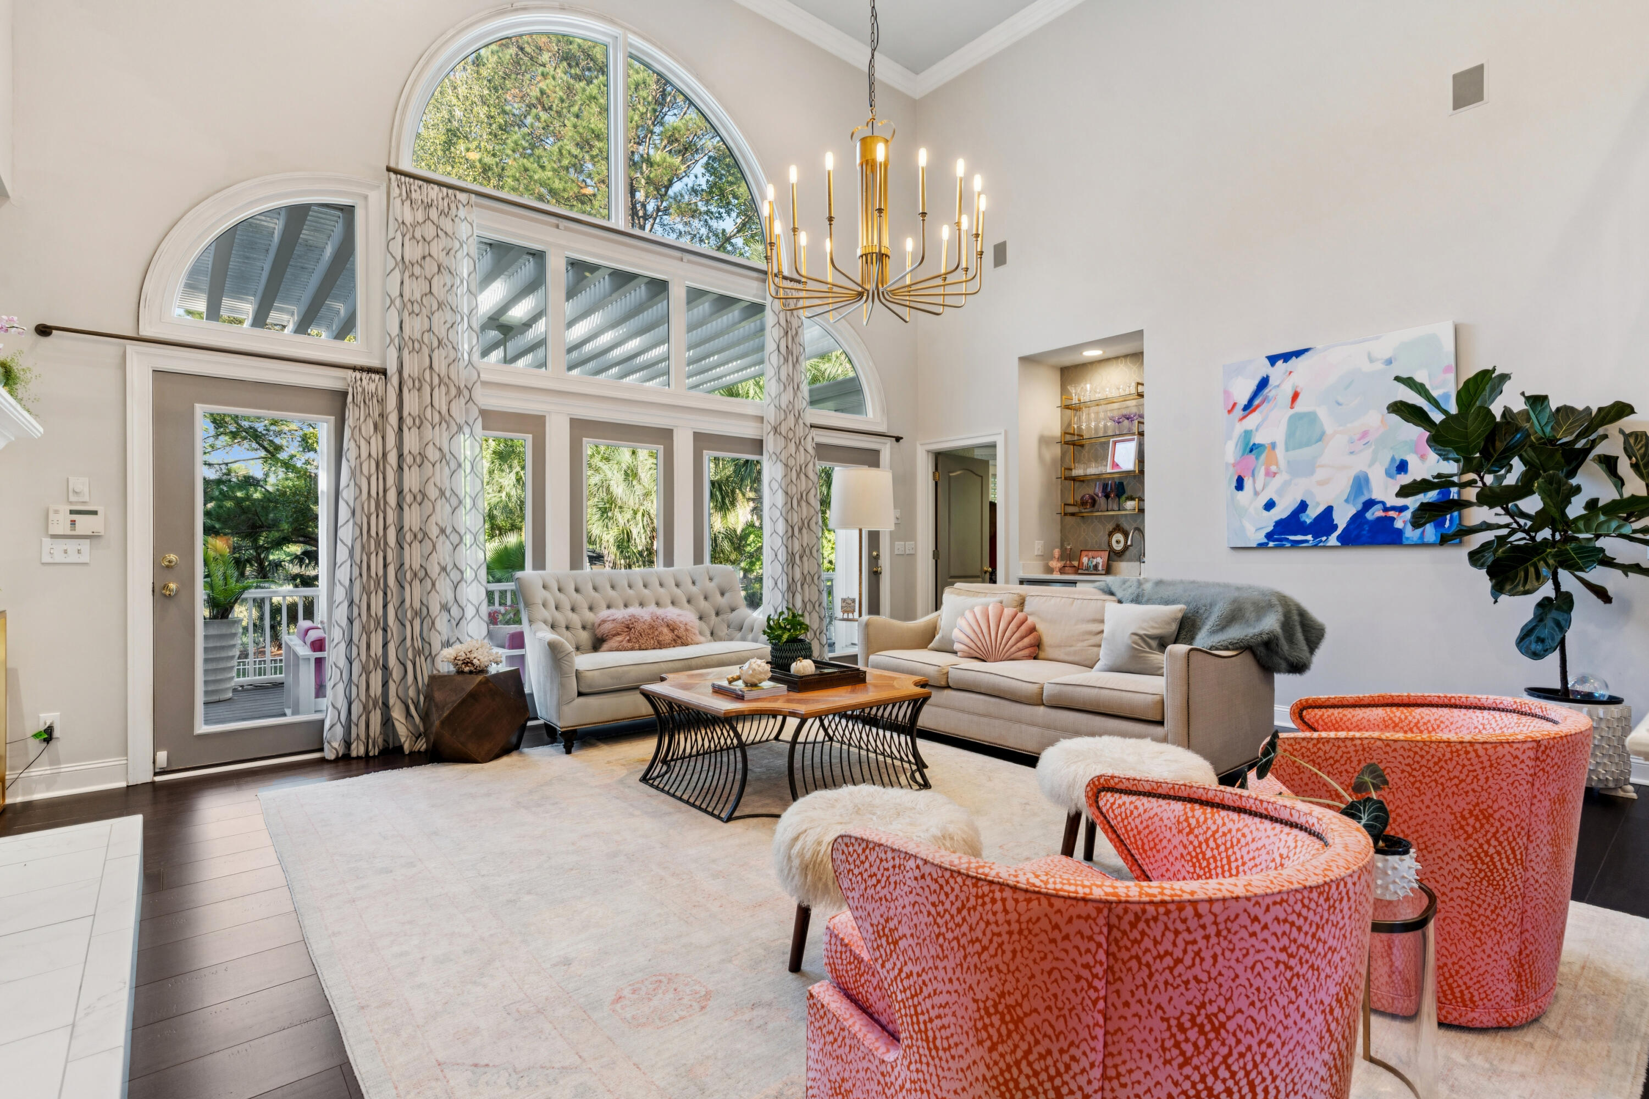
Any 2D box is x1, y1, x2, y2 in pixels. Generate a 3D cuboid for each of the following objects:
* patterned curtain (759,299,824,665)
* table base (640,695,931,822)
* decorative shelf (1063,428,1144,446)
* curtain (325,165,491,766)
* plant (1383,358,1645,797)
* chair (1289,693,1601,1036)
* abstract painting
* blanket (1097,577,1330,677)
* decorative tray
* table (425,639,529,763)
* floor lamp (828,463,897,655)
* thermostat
[{"bbox_3d":[-0.244,-0.525,6.315,0.580,3.320,0.160,0,0,-40],"label":"patterned curtain"},{"bbox_3d":[-0.190,0.927,3.929,1.210,0.415,1.250,0,0,-40],"label":"table base"},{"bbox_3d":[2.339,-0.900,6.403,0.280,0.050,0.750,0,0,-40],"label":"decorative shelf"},{"bbox_3d":[-2.352,-0.485,4.443,0.830,3.240,0.220,0,0,-40],"label":"curtain"},{"bbox_3d":[3.464,0.135,3.724,0.950,2.000,1.200,0,0,-40],"label":"plant"},{"bbox_3d":[1.620,0.780,2.205,0.810,0.710,0.750,0,0,36],"label":"chair"},{"bbox_3d":[3.088,-0.634,4.750,0.040,1.220,1.220,0,0,-40],"label":"abstract painting"},{"bbox_3d":[1.953,0.391,4.150,0.680,0.460,1.080,0,0,-40],"label":"blanket"},{"bbox_3d":[-0.107,0.640,4.000,0.450,0.065,0.480,0,0,-40],"label":"decorative tray"},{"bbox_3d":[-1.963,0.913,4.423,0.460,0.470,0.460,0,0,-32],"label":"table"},{"bbox_3d":[0.243,0.291,5.399,0.440,1.700,0.440,0,0,0],"label":"floor lamp"},{"bbox_3d":[-3.528,-0.134,3.675,0.190,0.133,0.035,0,0,-40],"label":"thermostat"}]

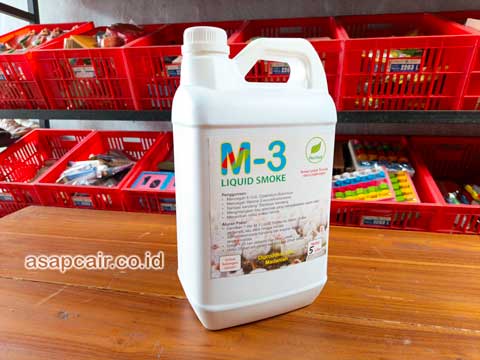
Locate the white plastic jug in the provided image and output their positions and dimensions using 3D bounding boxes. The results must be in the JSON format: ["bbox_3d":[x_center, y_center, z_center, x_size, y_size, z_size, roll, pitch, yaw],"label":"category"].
[{"bbox_3d":[0.013,-0.009,0.381,0.170,0.303,0.132,-4,10,-20],"label":"white plastic jug"}]

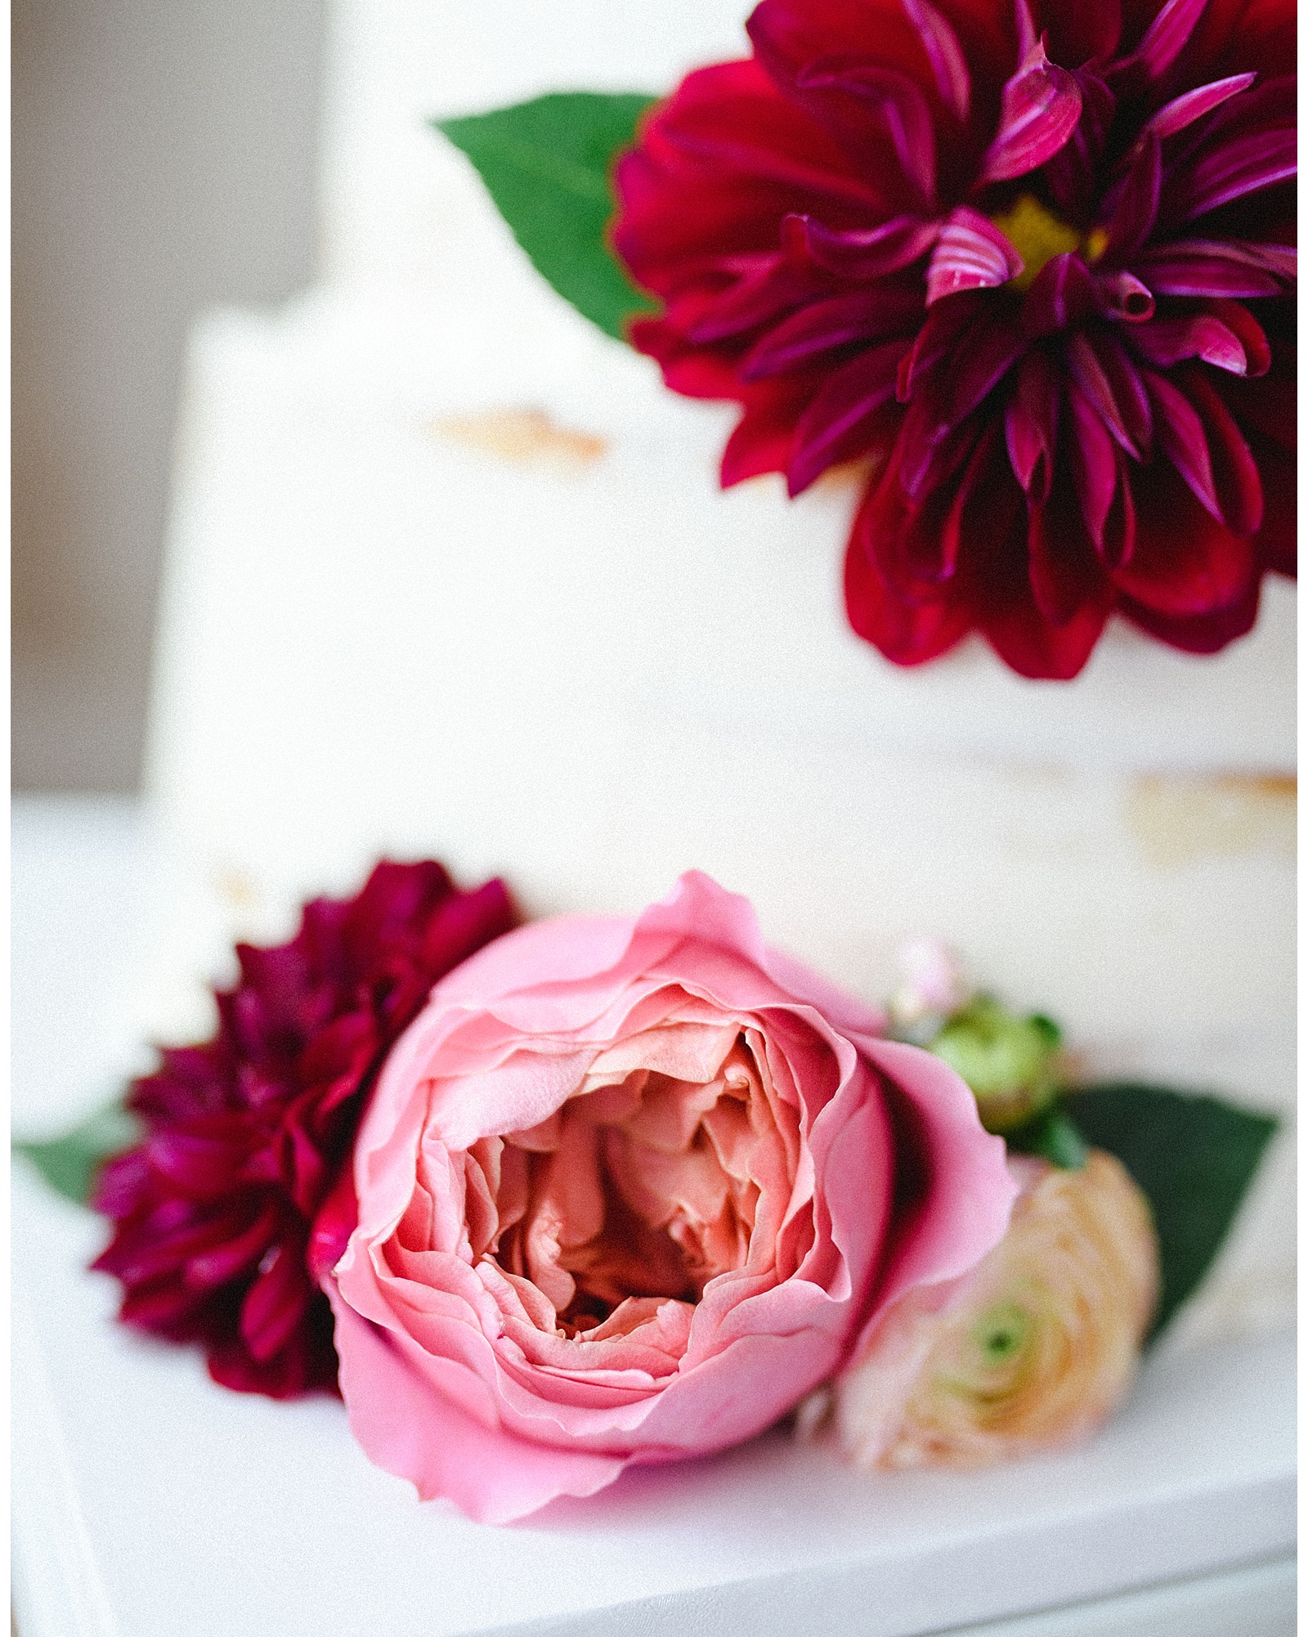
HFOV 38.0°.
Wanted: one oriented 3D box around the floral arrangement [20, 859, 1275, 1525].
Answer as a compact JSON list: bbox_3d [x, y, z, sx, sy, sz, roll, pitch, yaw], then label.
[{"bbox_3d":[0.001,0.045,0.271,0.197,0.079,0.078,6,14,-2],"label":"floral arrangement"}]

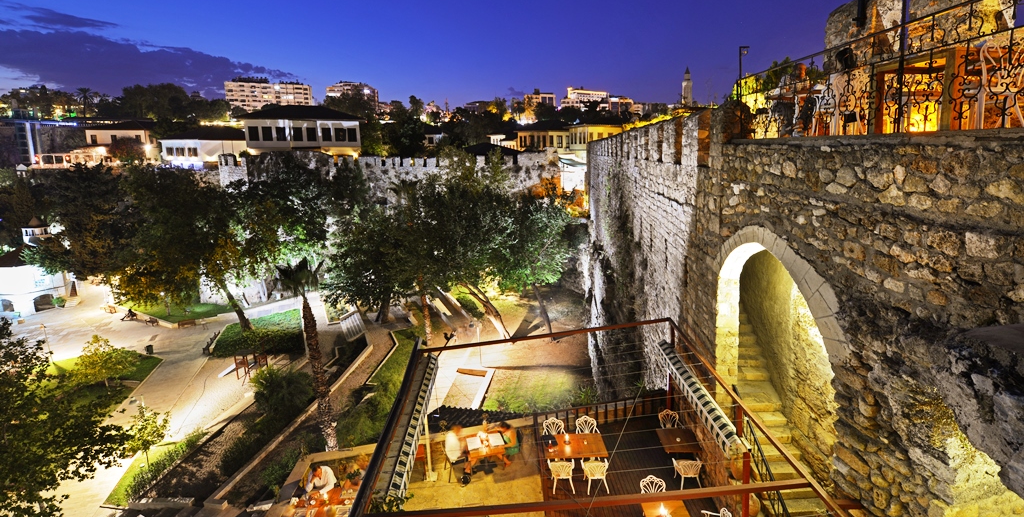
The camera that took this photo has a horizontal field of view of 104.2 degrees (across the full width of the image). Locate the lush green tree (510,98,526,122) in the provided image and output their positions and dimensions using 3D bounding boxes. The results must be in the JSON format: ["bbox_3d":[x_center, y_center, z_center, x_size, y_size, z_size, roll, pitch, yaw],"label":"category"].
[{"bbox_3d":[1.750,-38.068,105.756,4.300,8.500,4.300,-1,15,0],"label":"lush green tree"}]

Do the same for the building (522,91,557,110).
[{"bbox_3d":[14.844,-84.208,215.000,15.000,12.000,12.000,-7,15,-19],"label":"building"}]

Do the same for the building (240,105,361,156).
[{"bbox_3d":[-25.294,-15.975,50.500,13.800,6.800,10.000,-4,14,-8],"label":"building"}]

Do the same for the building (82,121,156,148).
[{"bbox_3d":[-58.525,-17.988,61.276,8.800,6.000,7.000,-1,15,0],"label":"building"}]

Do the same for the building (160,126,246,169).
[{"bbox_3d":[-40.657,-14.822,54.927,11.500,6.300,8.000,-1,15,0],"label":"building"}]

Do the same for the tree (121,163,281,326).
[{"bbox_3d":[-25.031,-0.949,31.500,10.300,11.700,9.300,-10,16,-28],"label":"tree"}]

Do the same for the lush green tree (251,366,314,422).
[{"bbox_3d":[-11.121,6.542,19.300,2.700,2.300,2.600,-10,16,-28],"label":"lush green tree"}]

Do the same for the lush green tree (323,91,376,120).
[{"bbox_3d":[-27.276,-22.846,68.343,8.600,10.500,8.600,-1,15,0],"label":"lush green tree"}]

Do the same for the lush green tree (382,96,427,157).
[{"bbox_3d":[-15.384,-18.461,57.000,6.200,9.300,6.000,-6,14,-16],"label":"lush green tree"}]

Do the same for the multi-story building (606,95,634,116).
[{"bbox_3d":[67.522,-92.479,249.758,15.500,17.000,13.000,-3,15,-10],"label":"multi-story building"}]

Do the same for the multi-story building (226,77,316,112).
[{"bbox_3d":[-137.659,-88.015,229.679,48.000,26.000,14.000,-6,16,-19],"label":"multi-story building"}]

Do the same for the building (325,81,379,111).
[{"bbox_3d":[-90.667,-89.819,225.000,18.000,20.000,21.000,2,14,15],"label":"building"}]

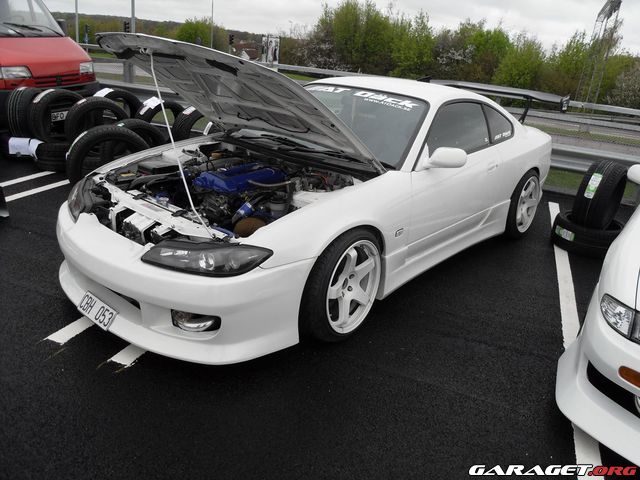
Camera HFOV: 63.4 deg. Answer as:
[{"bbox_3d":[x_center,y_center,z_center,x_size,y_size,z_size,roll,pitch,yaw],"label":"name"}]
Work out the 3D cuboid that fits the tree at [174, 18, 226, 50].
[{"bbox_3d":[-13.504,-22.505,58.913,5.800,5.197,5.800,0,21,-13],"label":"tree"}]

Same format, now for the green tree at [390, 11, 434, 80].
[{"bbox_3d":[4.913,-10.037,27.689,2.500,3.921,2.500,8,21,7],"label":"green tree"}]

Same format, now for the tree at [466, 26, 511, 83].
[{"bbox_3d":[8.559,-9.079,26.619,2.300,3.526,2.300,11,21,14],"label":"tree"}]

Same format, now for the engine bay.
[{"bbox_3d":[-0.544,-0.225,2.924,1.280,0.480,1.120,21,26,35],"label":"engine bay"}]

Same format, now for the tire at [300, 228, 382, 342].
[{"bbox_3d":[0.095,0.212,2.698,0.230,0.630,0.630,20,25,34],"label":"tire"}]

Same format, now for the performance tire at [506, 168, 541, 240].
[{"bbox_3d":[1.719,-0.334,4.552,0.240,0.630,0.630,21,26,35],"label":"performance tire"}]

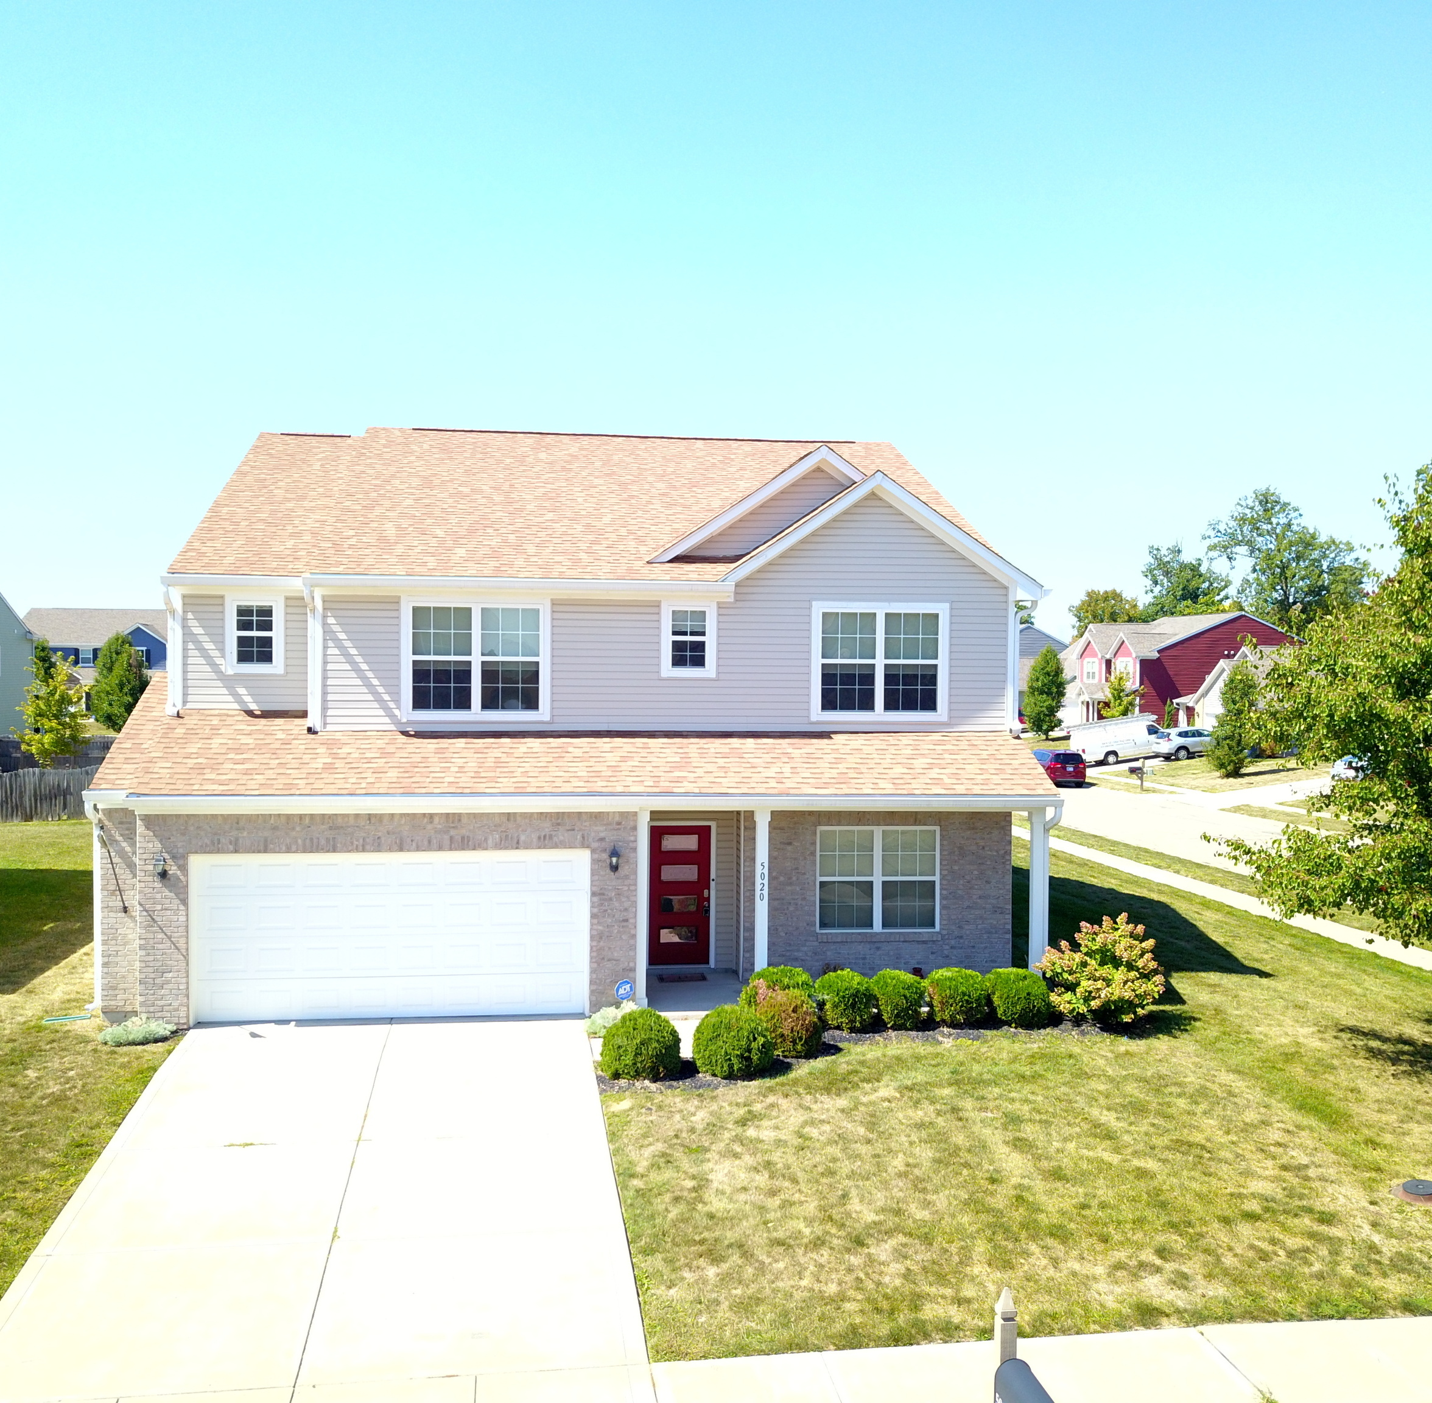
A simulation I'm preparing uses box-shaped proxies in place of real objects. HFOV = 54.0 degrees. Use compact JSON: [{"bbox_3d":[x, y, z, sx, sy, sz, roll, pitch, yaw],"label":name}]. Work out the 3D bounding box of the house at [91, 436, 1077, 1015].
[{"bbox_3d":[-2.448,-0.550,25.072,12.350,8.750,15.850,0,2,-8],"label":"house"}]

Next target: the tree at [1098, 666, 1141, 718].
[{"bbox_3d":[23.912,0.434,83.575,2.600,5.130,2.600,0,2,-7],"label":"tree"}]

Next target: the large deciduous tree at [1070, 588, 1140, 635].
[{"bbox_3d":[36.598,-4.762,131.964,7.500,11.750,7.500,0,2,-7],"label":"large deciduous tree"}]

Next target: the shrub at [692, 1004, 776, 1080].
[{"bbox_3d":[0.197,3.826,15.803,0.930,0.830,0.930,0,2,-8],"label":"shrub"}]

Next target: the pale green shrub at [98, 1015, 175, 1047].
[{"bbox_3d":[-7.000,3.980,17.000,0.920,0.380,0.720,0,2,-7],"label":"pale green shrub"}]

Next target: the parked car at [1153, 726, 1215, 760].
[{"bbox_3d":[25.991,2.153,75.140,4.650,1.710,1.840,-6,3,-8],"label":"parked car"}]

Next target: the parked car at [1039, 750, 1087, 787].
[{"bbox_3d":[17.075,3.225,72.056,2.020,1.780,5.170,0,2,-8],"label":"parked car"}]

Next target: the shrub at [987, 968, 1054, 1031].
[{"bbox_3d":[3.879,3.795,17.930,0.860,0.770,0.860,0,2,-8],"label":"shrub"}]

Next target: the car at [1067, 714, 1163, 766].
[{"bbox_3d":[22.734,2.318,78.200,5.700,2.250,2.000,-6,2,-7],"label":"car"}]

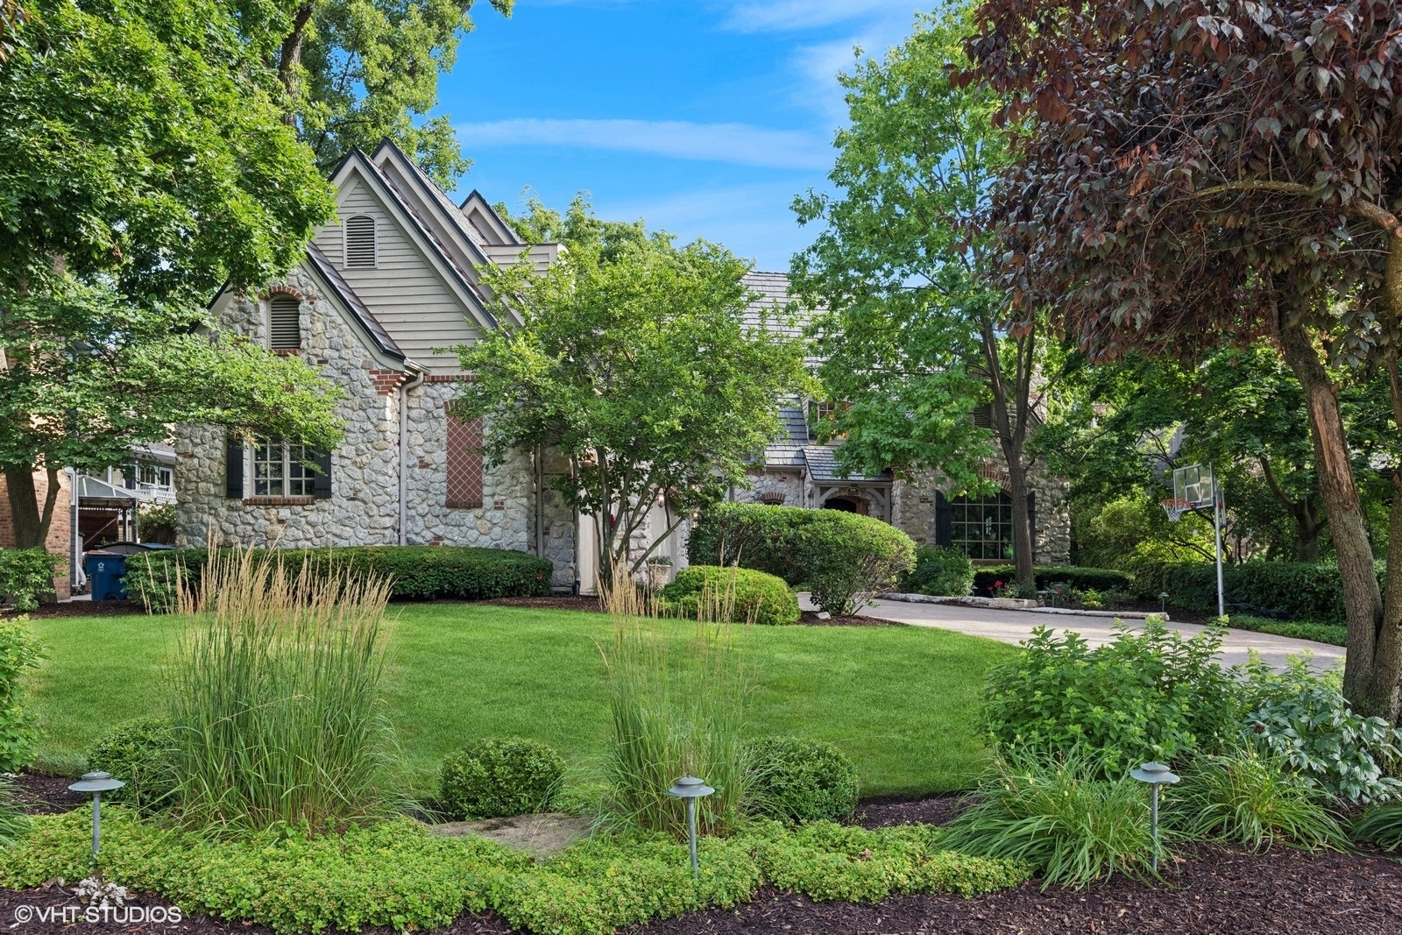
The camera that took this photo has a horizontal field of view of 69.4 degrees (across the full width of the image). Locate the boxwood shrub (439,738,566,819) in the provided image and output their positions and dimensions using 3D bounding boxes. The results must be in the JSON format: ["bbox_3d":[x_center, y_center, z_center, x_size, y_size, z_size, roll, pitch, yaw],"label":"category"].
[{"bbox_3d":[-1.064,1.667,5.420,0.670,0.440,0.640,0,-2,0],"label":"boxwood shrub"}]

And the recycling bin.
[{"bbox_3d":[-11.991,2.249,20.700,0.830,1.090,0.680,0,-2,0],"label":"recycling bin"}]

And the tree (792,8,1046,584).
[{"bbox_3d":[5.525,-3.984,23.700,6.800,13.600,6.500,0,-2,0],"label":"tree"}]

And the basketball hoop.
[{"bbox_3d":[9.647,0.886,20.500,0.600,0.470,0.480,0,-2,-2],"label":"basketball hoop"}]

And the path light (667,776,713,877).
[{"bbox_3d":[-0.041,1.574,4.420,0.208,0.455,0.208,-2,-1,0],"label":"path light"}]

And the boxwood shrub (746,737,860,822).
[{"bbox_3d":[0.529,1.667,5.400,0.630,0.450,0.620,0,-2,0],"label":"boxwood shrub"}]

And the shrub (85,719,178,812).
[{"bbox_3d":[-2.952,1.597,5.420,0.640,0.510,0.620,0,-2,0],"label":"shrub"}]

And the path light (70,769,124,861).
[{"bbox_3d":[-2.571,1.507,4.310,0.208,0.430,0.208,0,-2,0],"label":"path light"}]

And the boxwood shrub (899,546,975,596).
[{"bbox_3d":[5.337,2.337,23.000,1.750,1.200,1.600,0,-2,0],"label":"boxwood shrub"}]

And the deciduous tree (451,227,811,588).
[{"bbox_3d":[-1.147,-0.966,16.700,5.900,6.000,5.500,0,-2,0],"label":"deciduous tree"}]

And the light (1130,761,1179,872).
[{"bbox_3d":[2.045,1.575,4.560,0.208,0.490,0.208,0,-2,0],"label":"light"}]

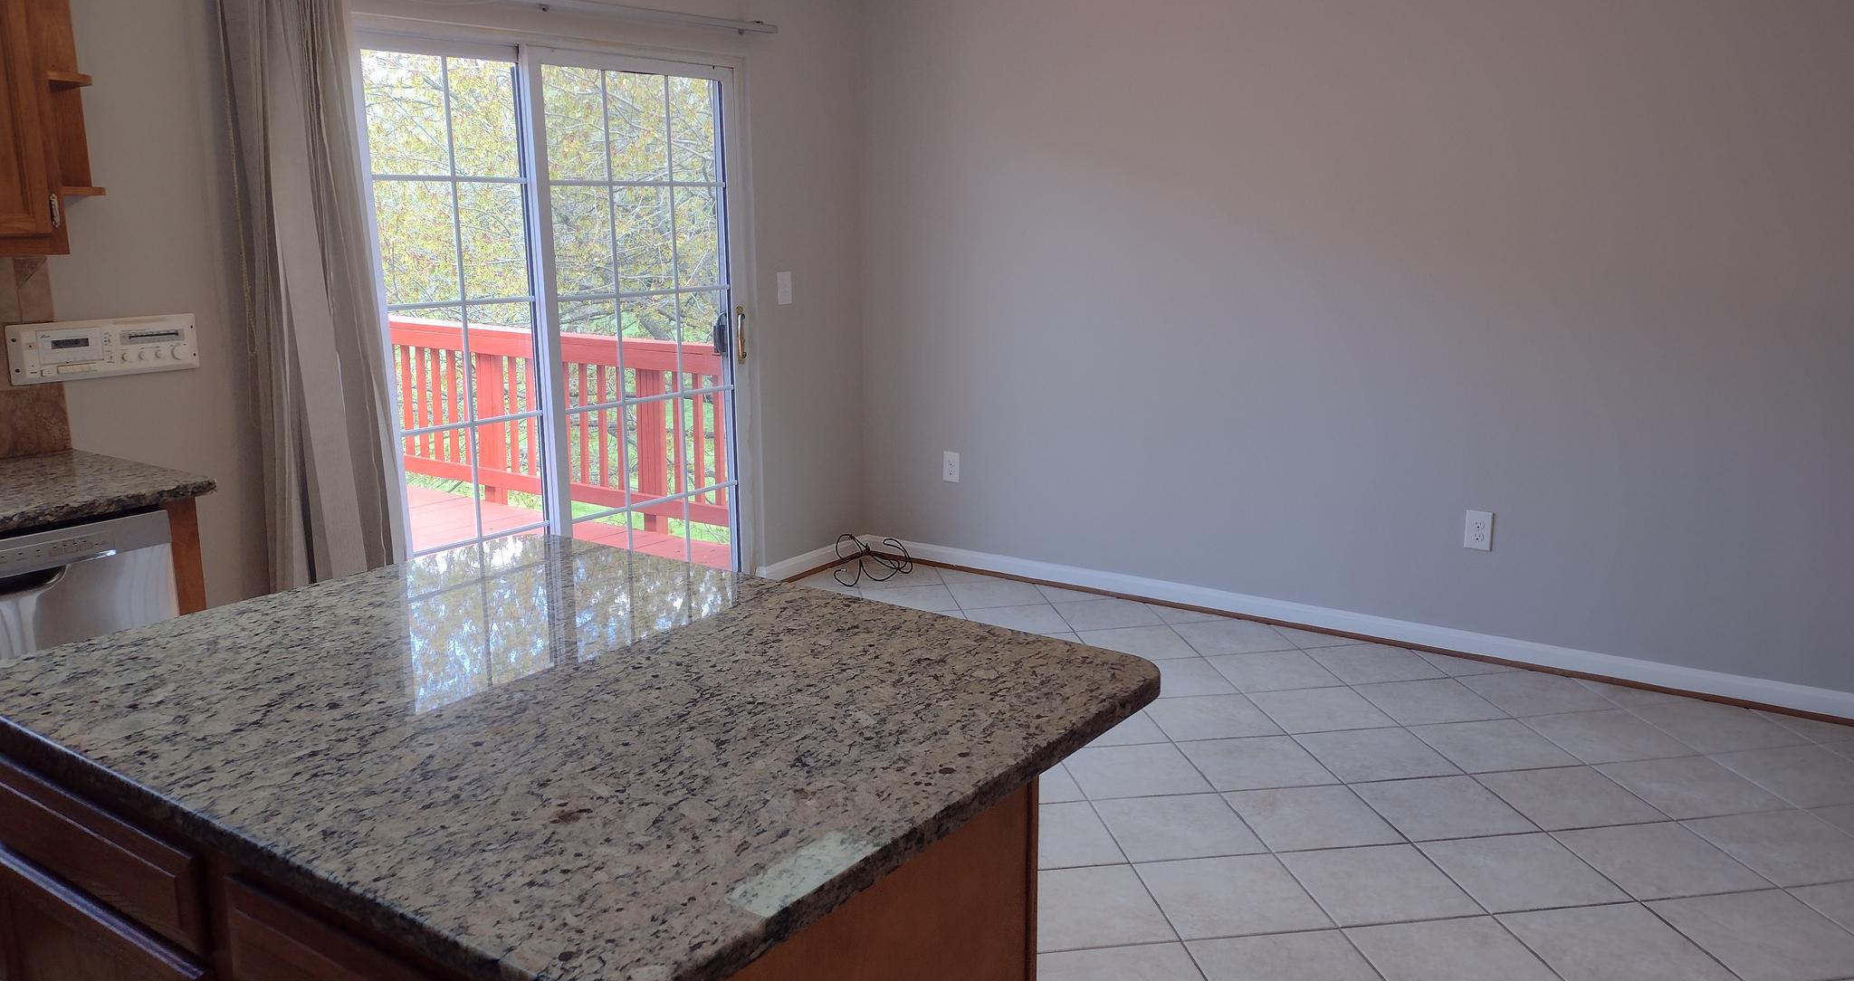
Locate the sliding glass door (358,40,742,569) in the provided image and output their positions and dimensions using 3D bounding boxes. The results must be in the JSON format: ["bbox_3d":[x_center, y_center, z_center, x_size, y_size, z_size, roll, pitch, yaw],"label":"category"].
[{"bbox_3d":[-1.180,-0.420,4.627,0.110,1.926,1.780,8,15,33],"label":"sliding glass door"}]

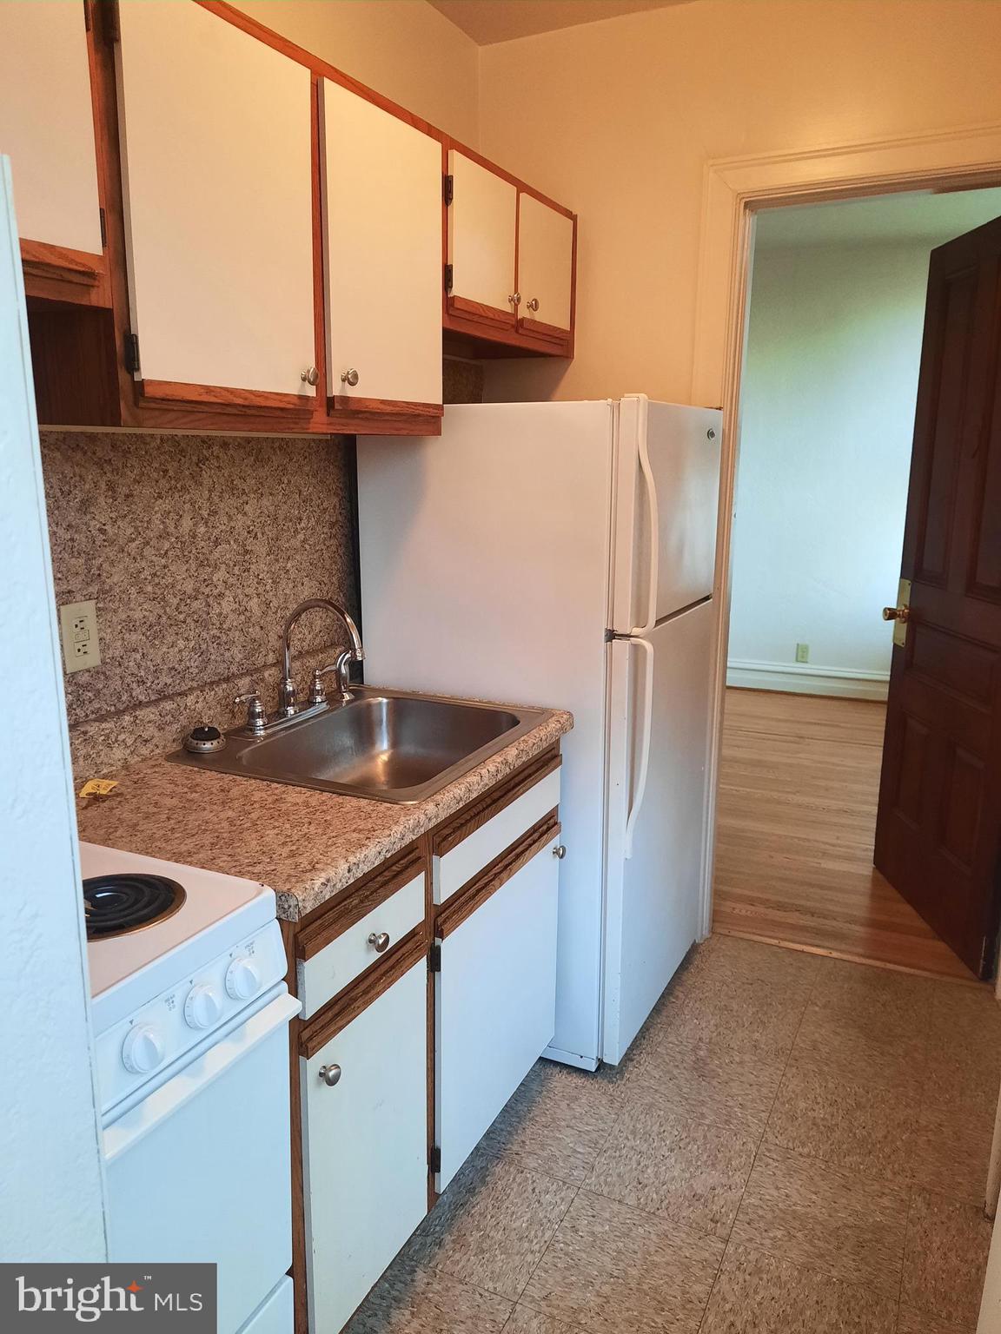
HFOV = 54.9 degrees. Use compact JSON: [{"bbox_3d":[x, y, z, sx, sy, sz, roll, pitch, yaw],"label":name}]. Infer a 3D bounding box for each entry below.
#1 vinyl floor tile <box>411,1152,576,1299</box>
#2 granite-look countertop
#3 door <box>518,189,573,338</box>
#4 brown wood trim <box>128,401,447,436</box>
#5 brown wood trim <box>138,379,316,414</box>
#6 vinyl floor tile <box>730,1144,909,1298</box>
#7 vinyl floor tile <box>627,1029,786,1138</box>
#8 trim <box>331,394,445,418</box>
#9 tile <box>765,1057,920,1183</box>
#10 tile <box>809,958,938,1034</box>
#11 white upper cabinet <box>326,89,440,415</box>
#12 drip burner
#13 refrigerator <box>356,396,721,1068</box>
[{"bbox_3d":[-0.042,1.083,1.904,0.305,0.004,0.305,6,14,26],"label":"vinyl floor tile"},{"bbox_3d":[-0.332,0.191,1.809,0.635,0.042,0.985,6,14,26],"label":"granite-look countertop"},{"bbox_3d":[0.118,-1.060,2.556,0.028,0.299,0.323,6,14,25],"label":"door"},{"bbox_3d":[-0.332,-0.447,1.745,0.025,0.040,0.895,6,14,25],"label":"brown wood trim"},{"bbox_3d":[-0.421,-0.426,1.538,0.022,0.037,0.405,6,14,26],"label":"brown wood trim"},{"bbox_3d":[0.639,1.082,1.908,0.305,0.004,0.305,6,14,26],"label":"vinyl floor tile"},{"bbox_3d":[0.508,1.000,2.325,0.305,0.008,0.305,6,14,25],"label":"vinyl floor tile"},{"bbox_3d":[-0.220,-0.514,1.908,0.025,0.027,0.415,6,14,25],"label":"trim"},{"bbox_3d":[0.781,1.030,2.195,0.305,0.008,0.305,6,14,25],"label":"tile"},{"bbox_3d":[1.042,0.906,2.705,0.305,0.004,0.297,6,14,26],"label":"tile"},{"bbox_3d":[-0.221,-0.784,1.867,0.025,0.532,0.405,6,14,25],"label":"white upper cabinet"},{"bbox_3d":[-0.493,0.305,1.209,0.191,0.030,0.191,6,14,26],"label":"drip burner"},{"bbox_3d":[0.143,0.115,2.586,0.750,1.590,0.700,6,14,26],"label":"refrigerator"}]

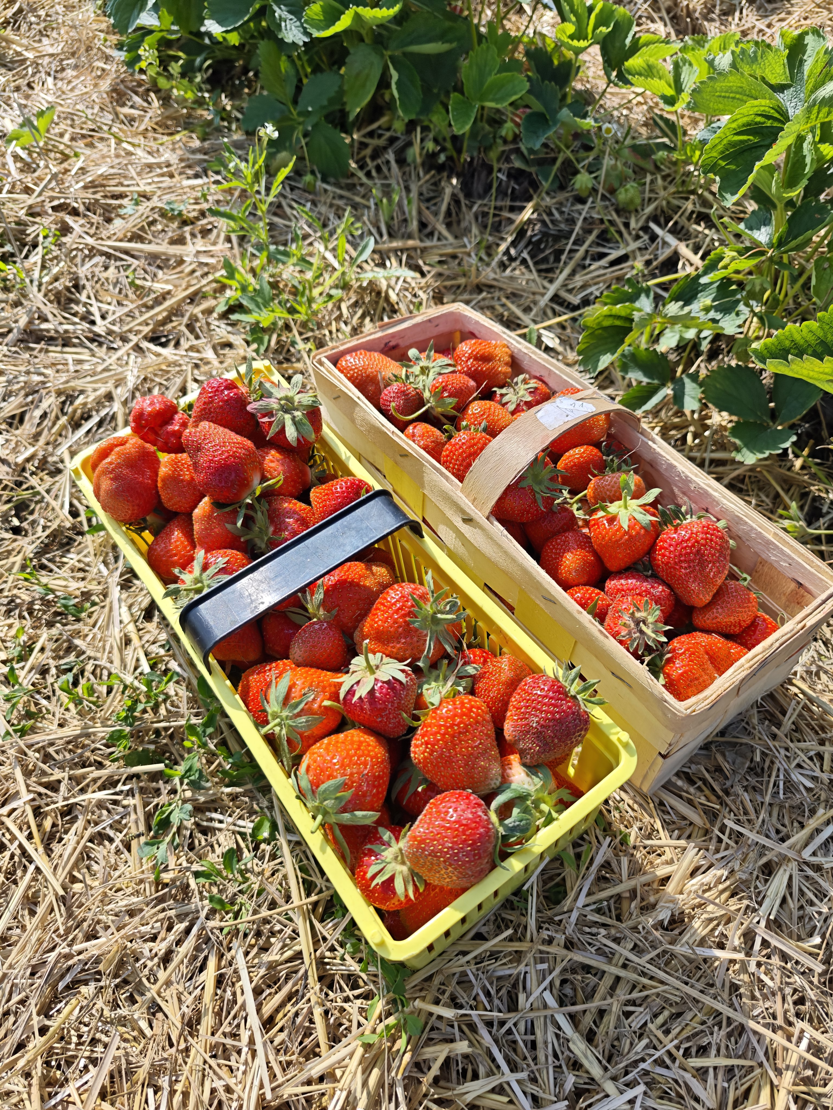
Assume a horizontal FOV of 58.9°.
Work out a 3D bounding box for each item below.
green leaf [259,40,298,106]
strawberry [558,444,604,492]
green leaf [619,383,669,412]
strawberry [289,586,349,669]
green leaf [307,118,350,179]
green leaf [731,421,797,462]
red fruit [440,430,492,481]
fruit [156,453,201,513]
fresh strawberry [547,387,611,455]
[{"bbox_3d":[-0.159,-0.554,0.848,0.050,0.075,0.020,-20,18,-14],"label":"green leaf"},{"bbox_3d":[0.126,-0.067,0.568,0.034,0.035,0.034,-22,63,-36],"label":"strawberry"},{"bbox_3d":[0.185,-0.129,0.602,0.046,0.016,0.036,-11,55,-7],"label":"green leaf"},{"bbox_3d":[-0.059,0.045,0.446,0.036,0.049,0.036,0,30,0],"label":"strawberry"},{"bbox_3d":[-0.107,-0.495,0.900,0.052,0.014,0.072,-5,70,-8],"label":"green leaf"},{"bbox_3d":[0.271,-0.089,0.575,0.051,0.014,0.042,16,55,13],"label":"green leaf"},{"bbox_3d":[0.040,-0.071,0.550,0.040,0.042,0.040,0,32,0],"label":"red fruit"},{"bbox_3d":[-0.149,-0.046,0.470,0.034,0.038,0.034,-4,53,0],"label":"fruit"},{"bbox_3d":[0.131,-0.107,0.594,0.046,0.042,0.042,-50,62,21],"label":"fresh strawberry"}]

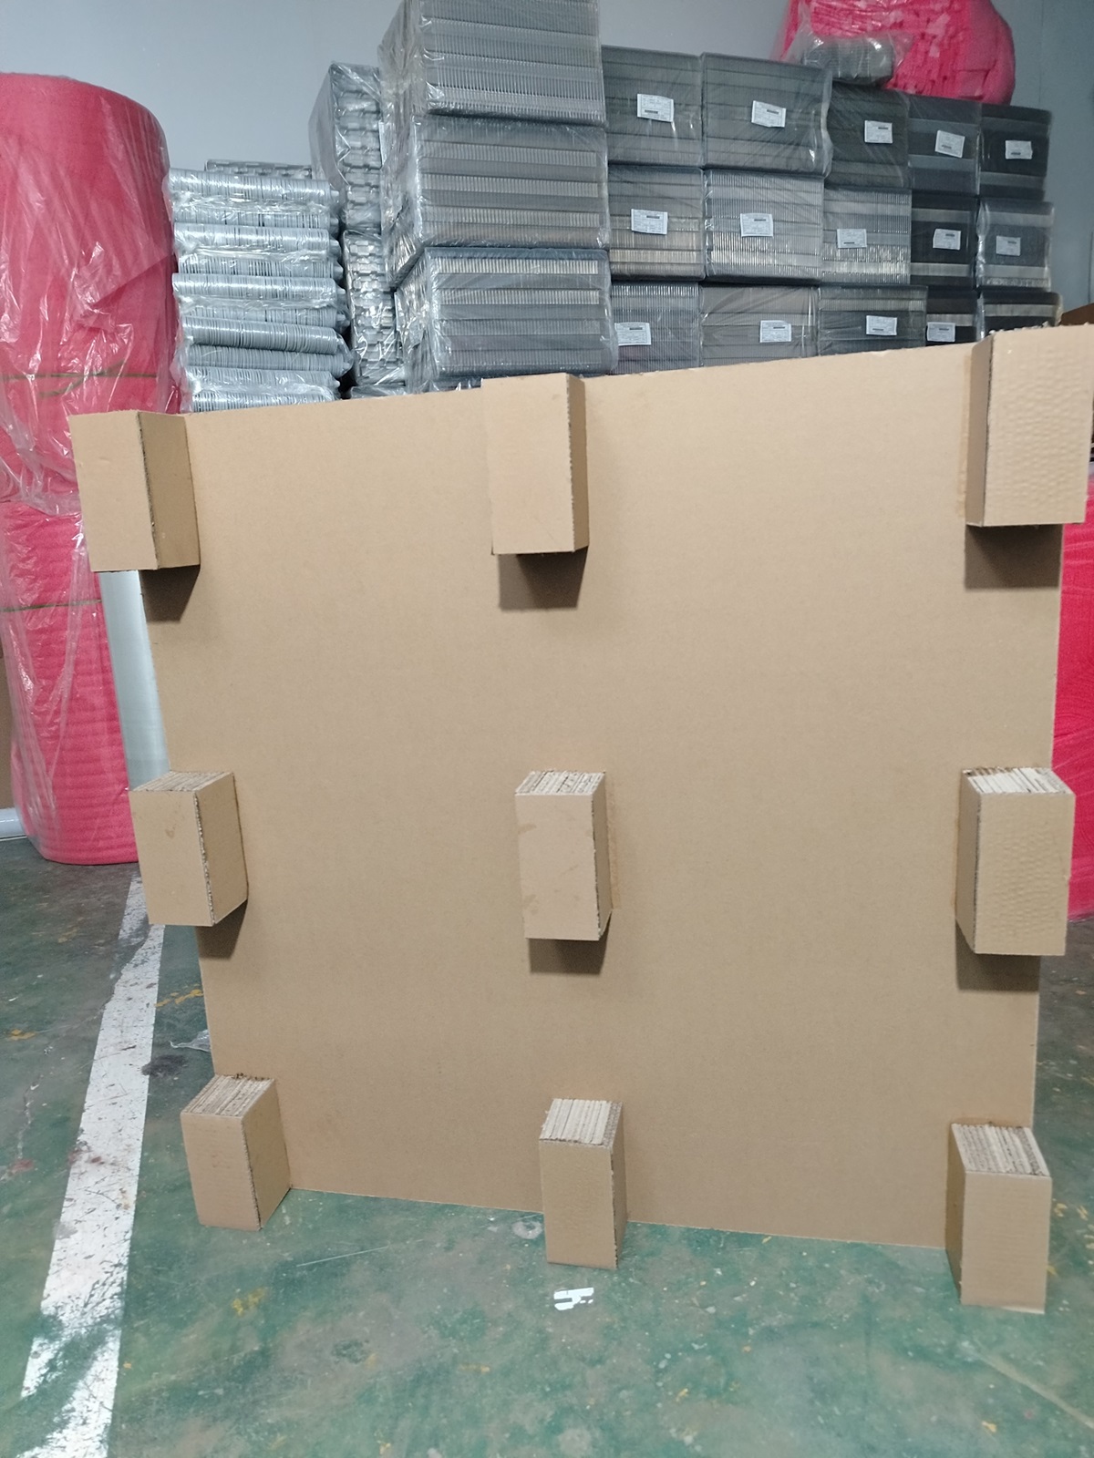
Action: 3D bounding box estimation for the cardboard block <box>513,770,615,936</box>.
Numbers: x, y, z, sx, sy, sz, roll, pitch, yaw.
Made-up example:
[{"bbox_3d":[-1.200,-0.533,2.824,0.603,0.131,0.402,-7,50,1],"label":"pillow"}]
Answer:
[{"bbox_3d":[0.024,0.161,1.287,0.096,0.189,0.097,-1,13,13],"label":"cardboard block"}]

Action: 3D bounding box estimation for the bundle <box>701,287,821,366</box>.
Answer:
[{"bbox_3d":[0.537,-1.134,2.995,0.381,0.265,0.360,-8,14,-19],"label":"bundle"}]

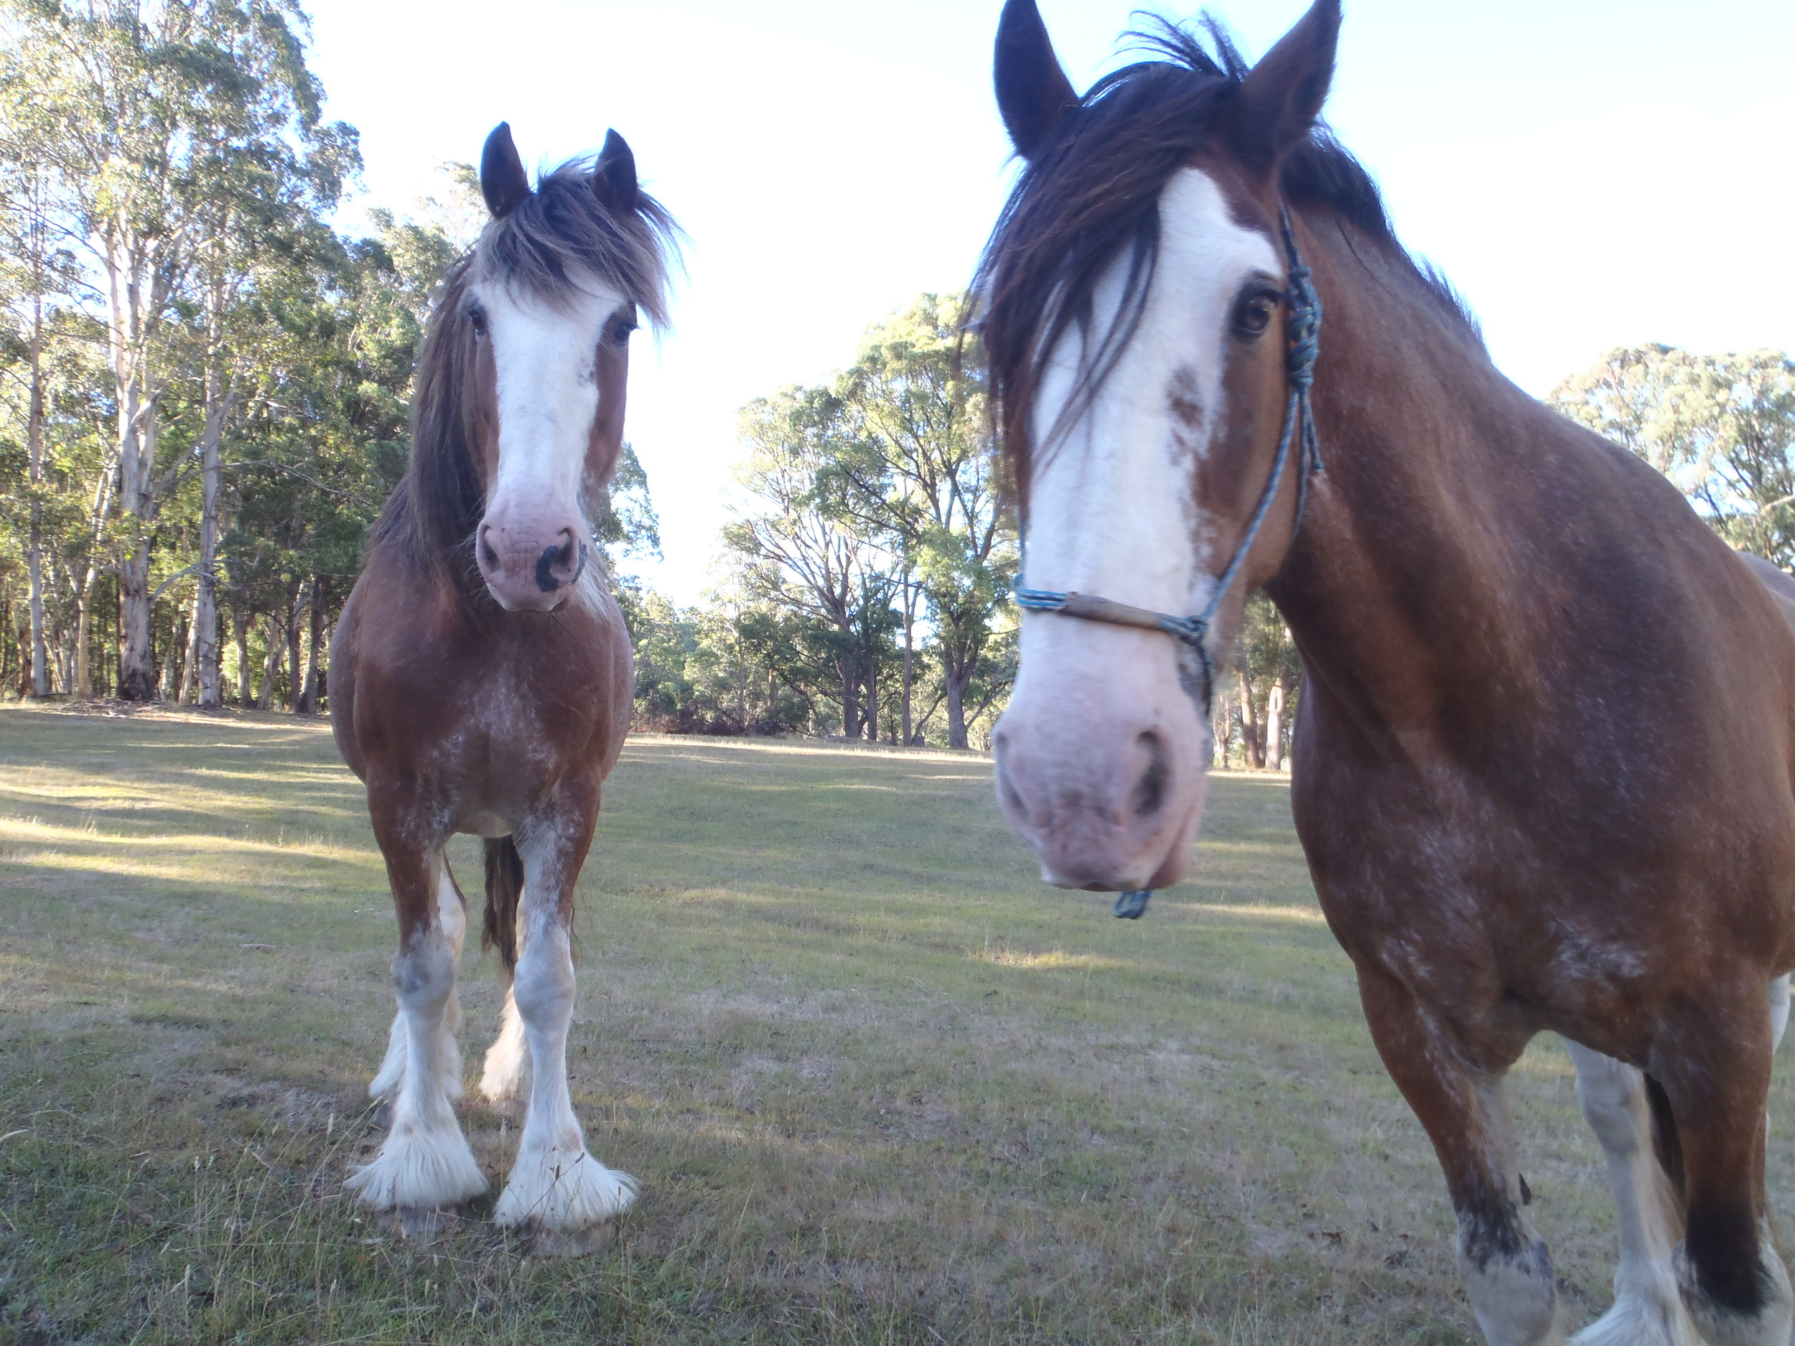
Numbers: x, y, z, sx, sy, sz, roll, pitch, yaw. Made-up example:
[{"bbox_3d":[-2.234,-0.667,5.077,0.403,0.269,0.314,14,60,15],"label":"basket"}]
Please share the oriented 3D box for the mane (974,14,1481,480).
[{"bbox_3d":[0.375,-0.370,1.500,0.320,0.450,0.780,1,-1,30],"label":"mane"}]

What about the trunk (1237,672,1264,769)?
[{"bbox_3d":[9.735,1.314,40.000,0.560,2.666,0.560,1,-1,14],"label":"trunk"}]

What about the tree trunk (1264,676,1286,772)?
[{"bbox_3d":[10.392,1.410,40.000,0.464,2.627,0.464,1,-1,15],"label":"tree trunk"}]

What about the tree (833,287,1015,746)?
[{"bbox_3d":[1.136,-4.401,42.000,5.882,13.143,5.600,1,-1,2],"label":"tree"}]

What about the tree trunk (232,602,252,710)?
[{"bbox_3d":[-18.061,-0.464,40.000,0.444,2.820,0.444,2,-1,-24],"label":"tree trunk"}]

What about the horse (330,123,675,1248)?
[{"bbox_3d":[-0.900,0.060,3.200,0.700,2.060,2.050,2,-1,-16],"label":"horse"}]

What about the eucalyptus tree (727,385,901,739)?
[{"bbox_3d":[-2.465,-3.378,44.000,5.397,10.709,5.200,2,-1,-3],"label":"eucalyptus tree"}]

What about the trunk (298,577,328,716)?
[{"bbox_3d":[-15.323,-0.752,38.000,0.624,3.597,0.624,2,-1,-22],"label":"trunk"}]

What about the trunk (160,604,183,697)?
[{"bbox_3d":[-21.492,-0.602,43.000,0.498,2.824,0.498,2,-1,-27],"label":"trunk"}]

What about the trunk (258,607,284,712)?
[{"bbox_3d":[-17.249,-0.406,40.000,0.541,2.859,0.541,2,-1,-23],"label":"trunk"}]

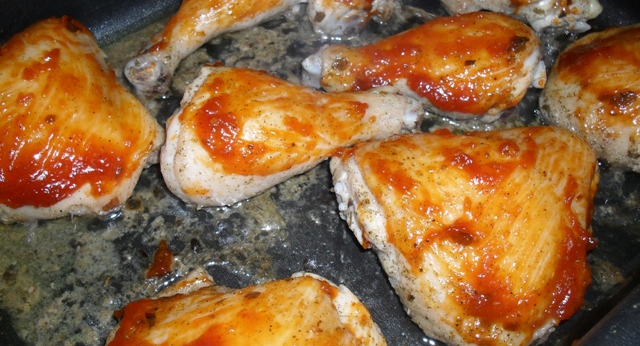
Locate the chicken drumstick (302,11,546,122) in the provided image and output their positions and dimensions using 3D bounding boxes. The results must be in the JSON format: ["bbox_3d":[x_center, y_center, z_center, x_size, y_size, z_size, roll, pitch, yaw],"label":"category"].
[{"bbox_3d":[0.059,-0.065,0.369,0.134,0.049,0.060,4,46,3],"label":"chicken drumstick"}]

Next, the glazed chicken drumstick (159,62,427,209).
[{"bbox_3d":[-0.012,-0.024,0.330,0.132,0.049,0.069,-9,47,-8],"label":"glazed chicken drumstick"}]

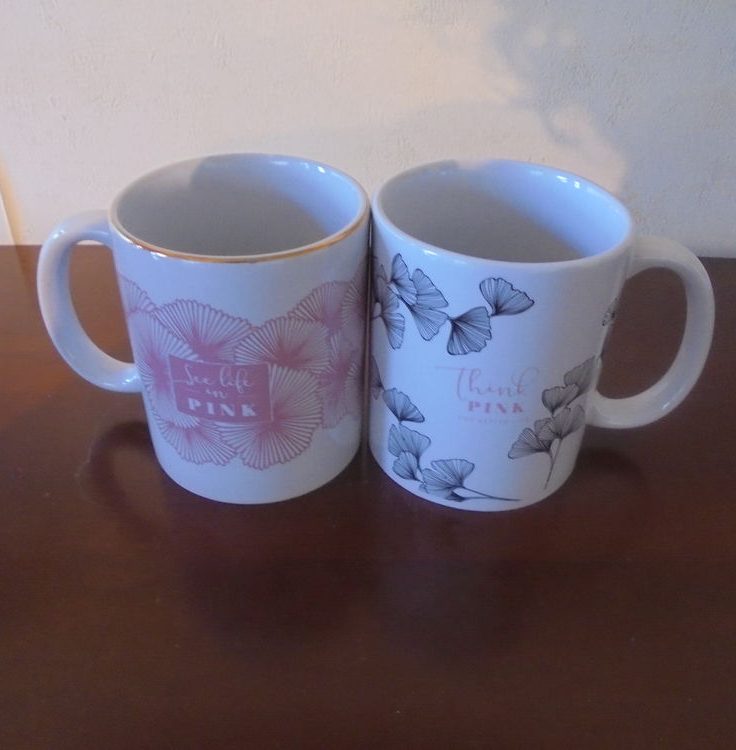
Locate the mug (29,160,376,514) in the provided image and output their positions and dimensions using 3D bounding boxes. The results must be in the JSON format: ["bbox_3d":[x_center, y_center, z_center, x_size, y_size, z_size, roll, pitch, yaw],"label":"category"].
[{"bbox_3d":[-0.058,-0.018,0.267,0.115,0.097,0.081,5,36,4],"label":"mug"}]

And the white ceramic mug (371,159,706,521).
[{"bbox_3d":[0.059,-0.012,0.264,0.115,0.097,0.081,6,37,6],"label":"white ceramic mug"}]

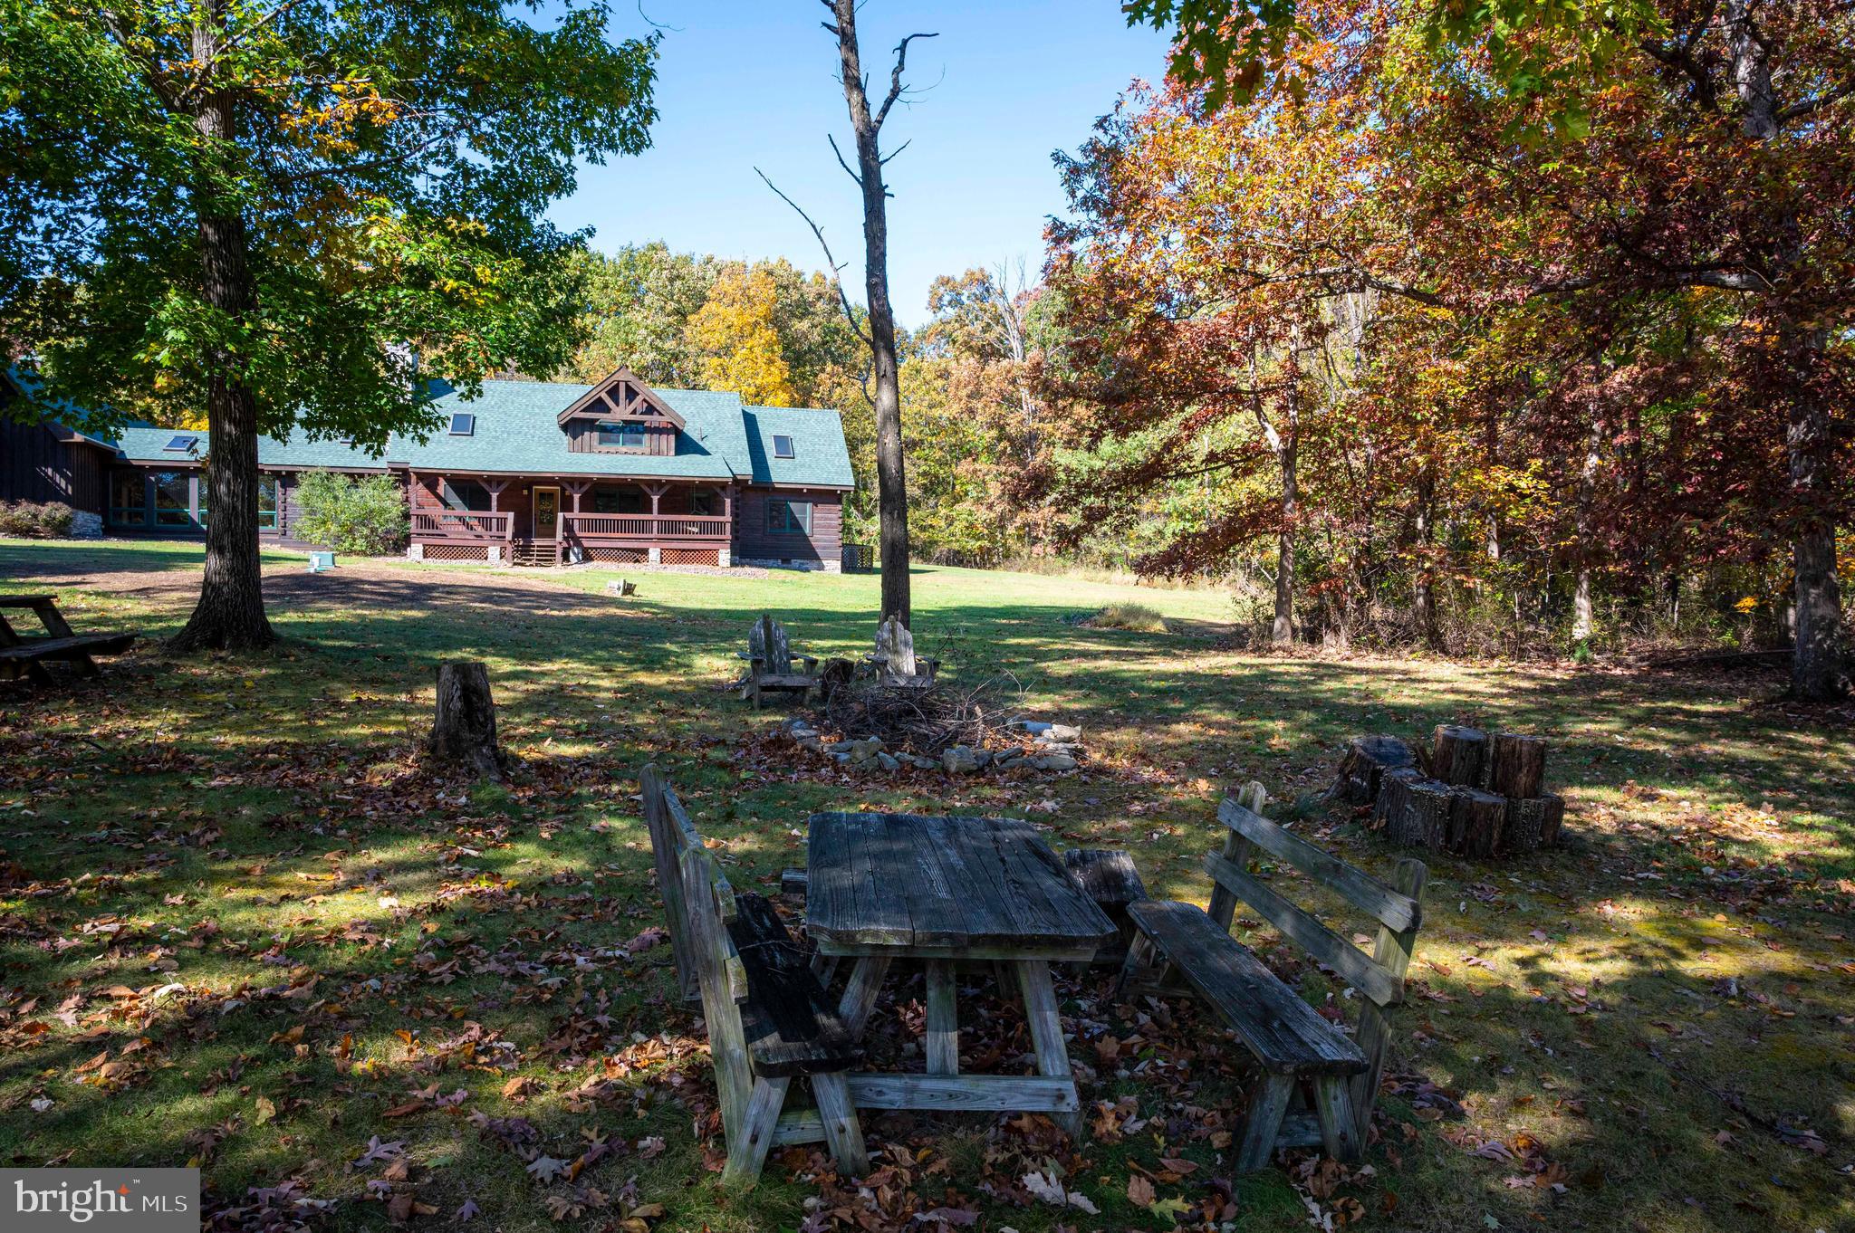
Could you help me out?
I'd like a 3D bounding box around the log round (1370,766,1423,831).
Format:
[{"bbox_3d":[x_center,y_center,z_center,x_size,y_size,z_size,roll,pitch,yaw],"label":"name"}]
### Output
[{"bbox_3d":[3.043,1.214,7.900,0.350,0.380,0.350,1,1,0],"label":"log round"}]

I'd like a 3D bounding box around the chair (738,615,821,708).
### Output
[{"bbox_3d":[-1.575,0.507,13.100,0.750,0.950,0.900,1,1,-20],"label":"chair"}]

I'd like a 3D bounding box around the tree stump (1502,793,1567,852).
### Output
[{"bbox_3d":[3.750,1.261,7.650,0.350,0.290,0.350,4,2,29],"label":"tree stump"}]

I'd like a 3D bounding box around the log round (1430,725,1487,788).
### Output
[{"bbox_3d":[3.383,0.921,7.850,0.345,0.360,0.345,1,1,0],"label":"log round"}]

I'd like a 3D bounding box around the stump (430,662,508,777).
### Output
[{"bbox_3d":[-3.540,0.745,9.500,0.580,0.790,0.550,0,1,-20],"label":"stump"}]

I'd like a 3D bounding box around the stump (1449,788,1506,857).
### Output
[{"bbox_3d":[3.630,1.365,8.150,0.380,0.380,0.380,0,1,24],"label":"stump"}]

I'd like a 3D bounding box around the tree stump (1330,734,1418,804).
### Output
[{"bbox_3d":[3.487,1.245,9.700,0.700,0.500,0.650,0,1,20],"label":"tree stump"}]

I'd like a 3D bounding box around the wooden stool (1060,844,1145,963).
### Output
[{"bbox_3d":[0.807,1.365,5.655,0.330,0.385,1.000,2,1,4],"label":"wooden stool"}]

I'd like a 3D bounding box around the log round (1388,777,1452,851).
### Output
[{"bbox_3d":[3.320,1.345,8.350,0.420,0.390,0.420,0,1,22],"label":"log round"}]

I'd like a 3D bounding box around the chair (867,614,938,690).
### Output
[{"bbox_3d":[-0.320,0.490,13.550,0.770,0.980,0.920,0,1,-16],"label":"chair"}]

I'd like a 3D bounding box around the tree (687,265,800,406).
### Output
[{"bbox_3d":[-10.300,-10.600,69.000,6.500,17.000,6.500,0,1,0],"label":"tree"}]

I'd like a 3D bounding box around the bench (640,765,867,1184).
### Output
[{"bbox_3d":[-0.627,1.079,4.151,0.545,0.921,1.720,1,1,-16],"label":"bench"}]

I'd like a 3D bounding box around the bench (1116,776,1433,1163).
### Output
[{"bbox_3d":[1.165,1.182,4.554,0.590,0.950,1.730,1,2,-5],"label":"bench"}]

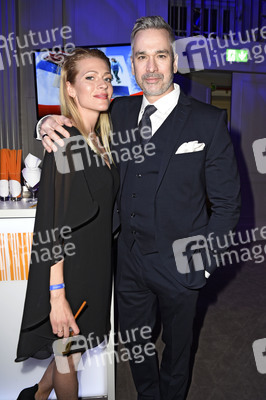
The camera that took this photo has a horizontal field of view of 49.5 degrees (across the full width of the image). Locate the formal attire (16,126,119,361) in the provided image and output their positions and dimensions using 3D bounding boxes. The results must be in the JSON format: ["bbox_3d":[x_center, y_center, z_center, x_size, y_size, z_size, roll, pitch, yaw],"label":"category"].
[{"bbox_3d":[-0.265,0.194,1.182,0.360,0.960,0.400,3,6,33],"label":"formal attire"}]

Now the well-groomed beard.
[{"bbox_3d":[0.083,-0.428,1.060,0.135,0.088,0.090,1,13,8],"label":"well-groomed beard"}]

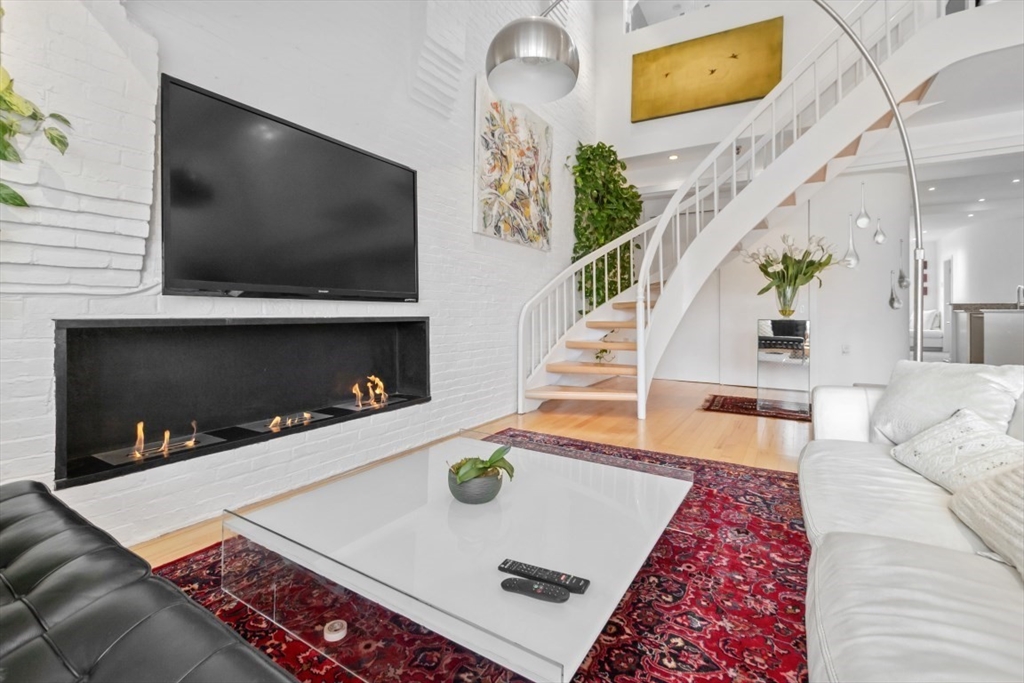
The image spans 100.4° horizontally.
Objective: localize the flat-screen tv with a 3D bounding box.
[{"bbox_3d":[-1.046,-0.660,2.302,0.070,0.860,1.380,1,2,33],"label":"flat-screen tv"}]

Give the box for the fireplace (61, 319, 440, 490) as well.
[{"bbox_3d":[-1.238,0.172,2.386,0.310,0.610,1.880,1,2,33],"label":"fireplace"}]

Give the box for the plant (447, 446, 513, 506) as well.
[{"bbox_3d":[-0.117,0.500,1.640,0.240,0.190,0.210,0,2,0],"label":"plant"}]

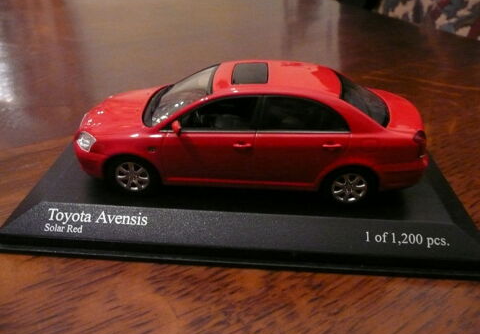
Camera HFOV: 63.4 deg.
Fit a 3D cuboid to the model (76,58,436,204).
[{"bbox_3d":[0.003,-0.014,0.123,0.108,0.034,0.043,3,32,3],"label":"model"}]

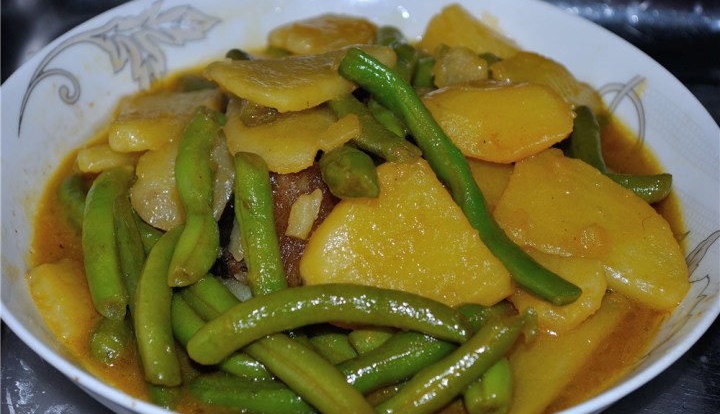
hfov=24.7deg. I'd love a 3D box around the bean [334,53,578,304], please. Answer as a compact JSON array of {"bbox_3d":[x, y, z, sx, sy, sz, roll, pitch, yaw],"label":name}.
[{"bbox_3d":[0.024,-0.011,0.443,0.014,0.023,0.098,-42,62,7],"label":"bean"}]

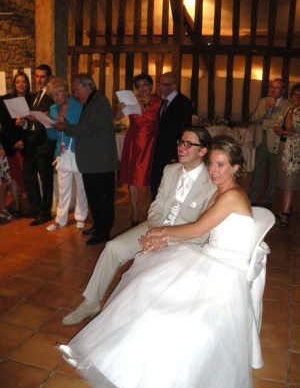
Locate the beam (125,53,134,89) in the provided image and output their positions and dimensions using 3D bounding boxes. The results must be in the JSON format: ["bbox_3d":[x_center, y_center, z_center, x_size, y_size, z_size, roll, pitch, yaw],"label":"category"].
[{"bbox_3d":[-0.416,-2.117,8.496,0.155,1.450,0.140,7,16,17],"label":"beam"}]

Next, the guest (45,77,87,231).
[{"bbox_3d":[-0.904,-0.407,4.479,0.470,1.620,0.400,9,17,26],"label":"guest"}]

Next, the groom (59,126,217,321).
[{"bbox_3d":[-0.058,0.214,2.878,1.000,1.320,0.580,-10,19,-37],"label":"groom"}]

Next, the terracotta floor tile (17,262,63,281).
[{"bbox_3d":[-0.947,0.679,3.608,0.300,0.020,0.300,7,16,17],"label":"terracotta floor tile"}]

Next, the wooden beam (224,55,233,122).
[{"bbox_3d":[1.544,-2.068,8.204,0.130,1.292,0.130,2,14,3],"label":"wooden beam"}]

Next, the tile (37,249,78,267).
[{"bbox_3d":[-0.848,0.605,3.892,0.300,0.020,0.300,7,16,17],"label":"tile"}]

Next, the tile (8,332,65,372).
[{"bbox_3d":[-0.658,0.973,2.569,0.300,0.020,0.300,7,16,17],"label":"tile"}]

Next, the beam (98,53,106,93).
[{"bbox_3d":[-0.889,-2.035,8.000,0.120,1.259,0.130,2,14,3],"label":"beam"}]

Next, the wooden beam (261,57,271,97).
[{"bbox_3d":[2.256,-2.048,8.199,0.140,1.253,0.130,2,14,3],"label":"wooden beam"}]

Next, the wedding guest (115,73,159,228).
[{"bbox_3d":[-0.116,-0.494,4.773,0.540,1.670,0.420,5,15,17],"label":"wedding guest"}]

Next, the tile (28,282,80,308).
[{"bbox_3d":[-0.732,0.771,3.152,0.300,0.020,0.300,5,15,18],"label":"tile"}]

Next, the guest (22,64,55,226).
[{"bbox_3d":[-1.282,-0.526,4.701,0.500,1.750,0.400,11,17,36],"label":"guest"}]

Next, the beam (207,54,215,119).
[{"bbox_3d":[1.188,-2.077,8.201,0.130,1.272,0.130,2,14,3],"label":"beam"}]

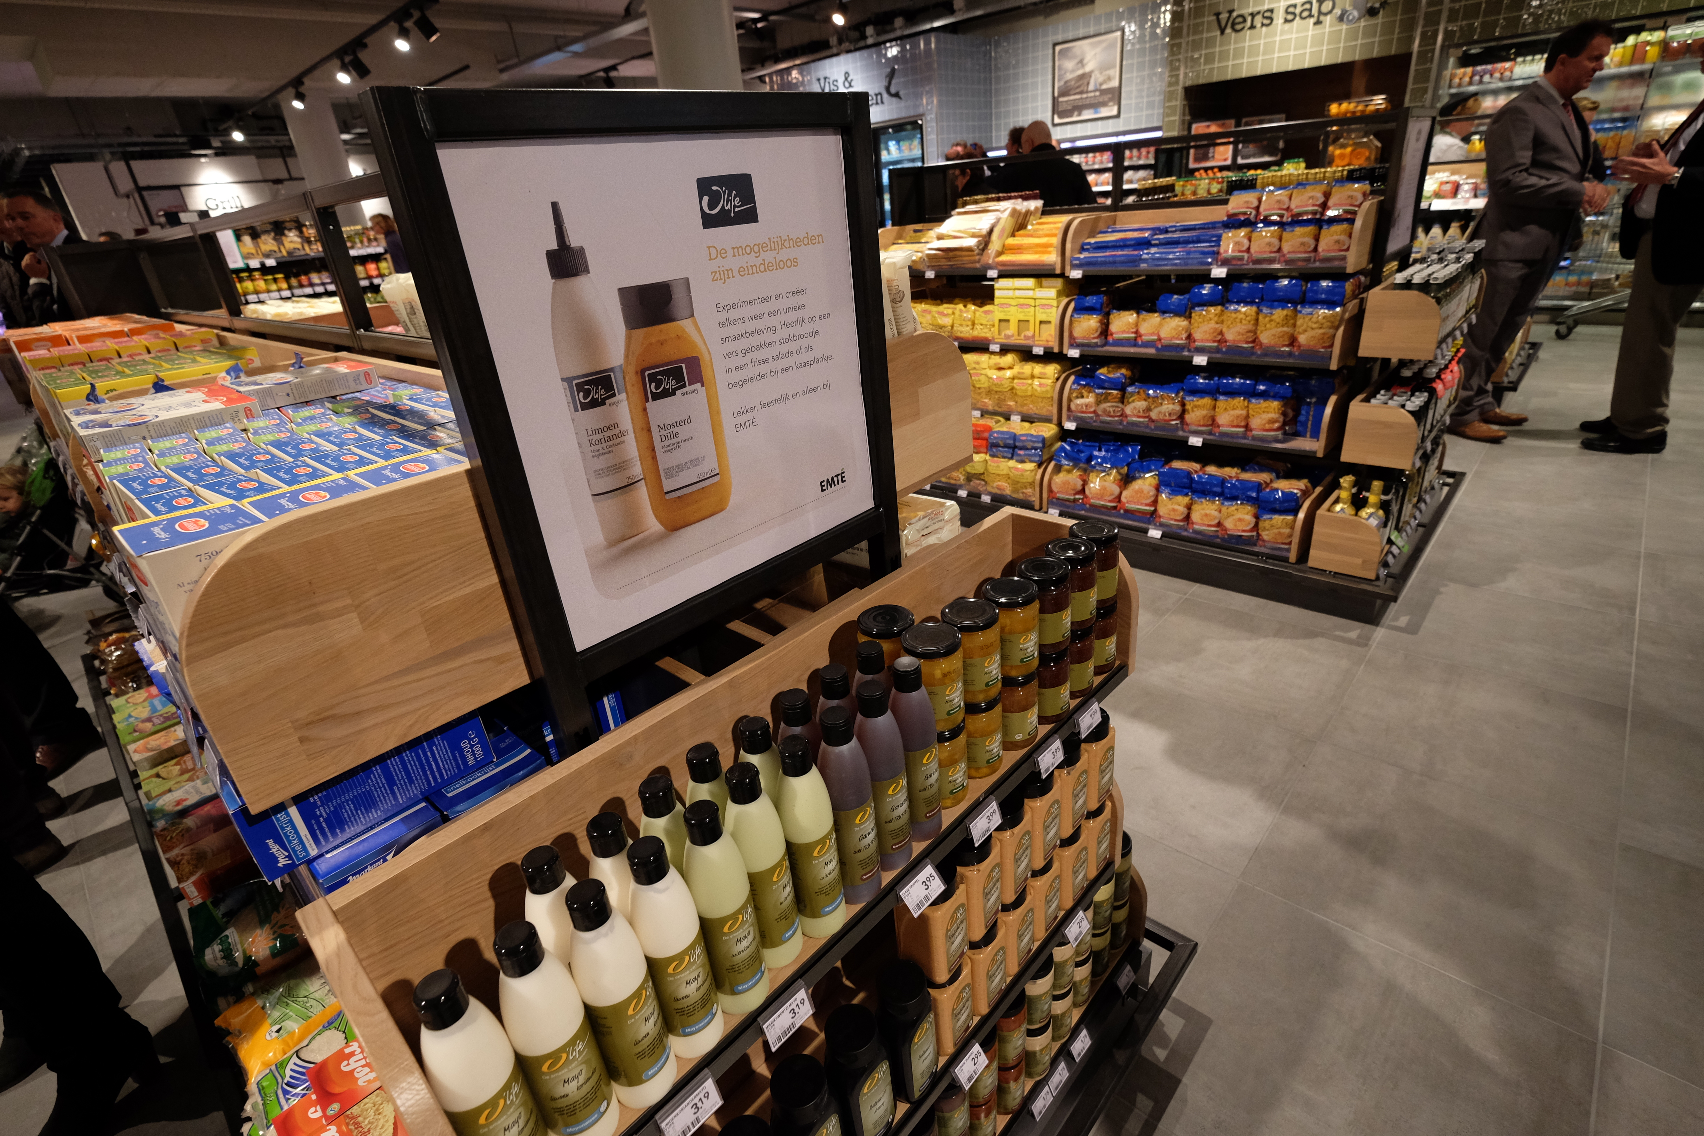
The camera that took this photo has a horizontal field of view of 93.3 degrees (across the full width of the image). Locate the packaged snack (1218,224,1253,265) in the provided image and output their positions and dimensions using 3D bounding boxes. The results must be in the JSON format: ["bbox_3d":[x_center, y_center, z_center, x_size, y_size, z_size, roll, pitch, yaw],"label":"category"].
[{"bbox_3d":[1.311,-1.105,2.747,0.092,0.120,0.050,17,33,39],"label":"packaged snack"}]

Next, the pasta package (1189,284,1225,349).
[{"bbox_3d":[1.257,-0.885,2.838,0.105,0.218,0.070,17,33,39],"label":"pasta package"}]

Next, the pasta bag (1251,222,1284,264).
[{"bbox_3d":[1.382,-1.083,2.686,0.088,0.122,0.050,17,33,39],"label":"pasta bag"}]

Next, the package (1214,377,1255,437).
[{"bbox_3d":[1.379,-0.581,2.888,0.110,0.194,0.070,17,33,39],"label":"package"}]

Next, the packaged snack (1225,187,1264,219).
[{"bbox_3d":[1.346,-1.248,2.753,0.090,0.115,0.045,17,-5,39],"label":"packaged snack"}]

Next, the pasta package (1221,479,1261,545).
[{"bbox_3d":[1.388,-0.205,2.871,0.107,0.217,0.070,17,33,39],"label":"pasta package"}]

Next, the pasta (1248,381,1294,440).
[{"bbox_3d":[1.469,-0.557,2.809,0.110,0.187,0.070,17,33,39],"label":"pasta"}]

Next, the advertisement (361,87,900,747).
[{"bbox_3d":[-0.142,-0.175,0.853,0.030,0.569,0.522,17,33,39],"label":"advertisement"}]

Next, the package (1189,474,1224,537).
[{"bbox_3d":[1.300,-0.235,2.944,0.105,0.214,0.070,17,33,39],"label":"package"}]

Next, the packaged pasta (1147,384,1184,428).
[{"bbox_3d":[1.214,-0.629,3.117,0.115,0.155,0.060,17,33,39],"label":"packaged pasta"}]

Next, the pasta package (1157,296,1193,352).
[{"bbox_3d":[1.175,-0.891,2.919,0.108,0.187,0.070,17,33,39],"label":"pasta package"}]

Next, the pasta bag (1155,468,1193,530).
[{"bbox_3d":[1.234,-0.263,3.082,0.115,0.220,0.070,17,33,39],"label":"pasta bag"}]

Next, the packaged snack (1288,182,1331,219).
[{"bbox_3d":[1.458,-1.156,2.549,0.104,0.115,0.065,17,15,39],"label":"packaged snack"}]

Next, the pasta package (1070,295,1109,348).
[{"bbox_3d":[0.946,-0.986,3.213,0.130,0.185,0.070,17,33,39],"label":"pasta package"}]

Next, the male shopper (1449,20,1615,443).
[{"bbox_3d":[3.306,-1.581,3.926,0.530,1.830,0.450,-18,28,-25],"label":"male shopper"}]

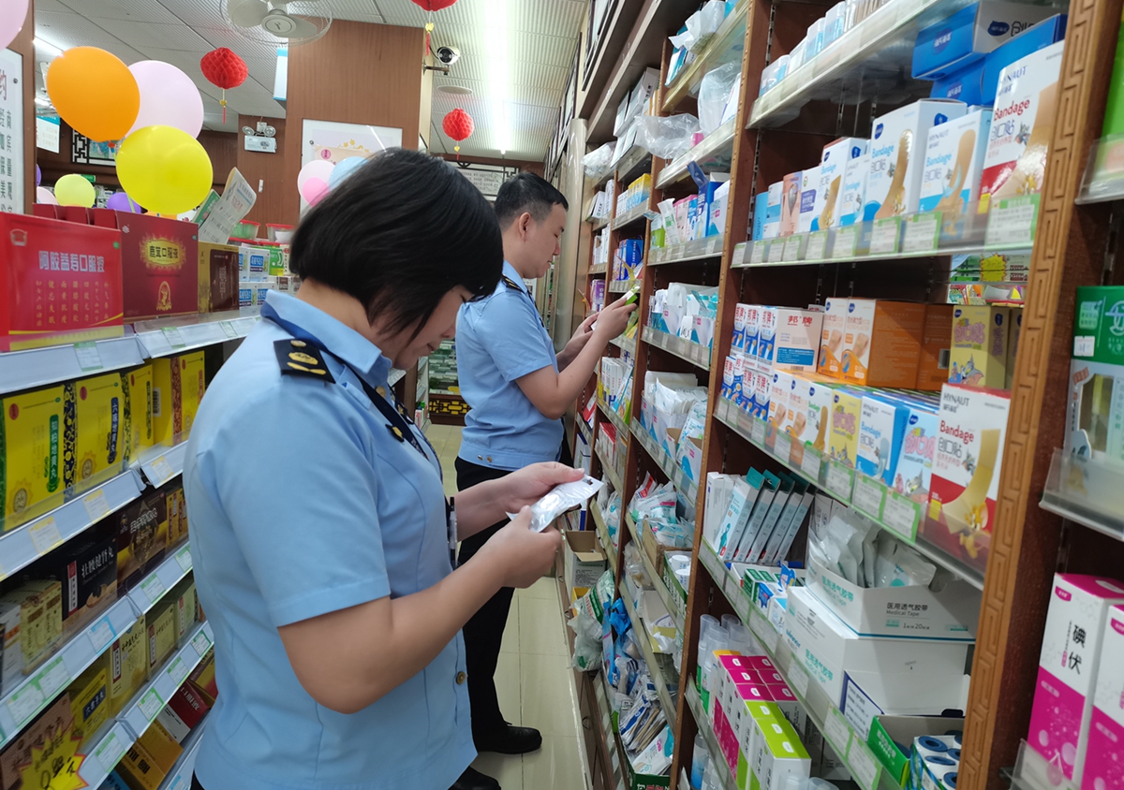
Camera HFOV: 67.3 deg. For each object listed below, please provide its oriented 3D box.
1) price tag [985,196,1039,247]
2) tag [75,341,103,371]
[{"bbox_3d":[0.380,-0.147,0.714,0.003,0.038,0.070,4,7,-4],"label":"price tag"},{"bbox_3d":[-0.752,-0.062,1.343,0.003,0.046,0.069,-12,8,-2],"label":"tag"}]

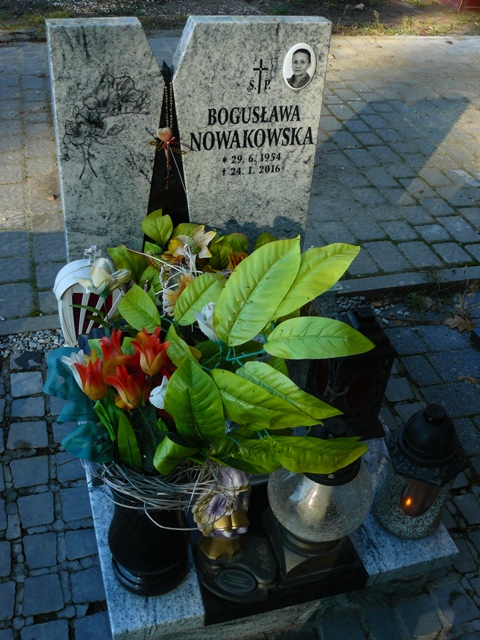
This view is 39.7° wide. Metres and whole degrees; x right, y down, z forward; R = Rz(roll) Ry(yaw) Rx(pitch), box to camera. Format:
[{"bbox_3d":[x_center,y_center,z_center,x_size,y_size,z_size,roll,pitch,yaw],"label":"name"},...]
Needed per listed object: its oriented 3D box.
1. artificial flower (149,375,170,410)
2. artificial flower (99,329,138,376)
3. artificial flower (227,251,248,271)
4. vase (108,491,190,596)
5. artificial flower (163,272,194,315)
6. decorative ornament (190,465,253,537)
[{"bbox_3d":[-0.125,0.114,1.060,0.048,0.060,0.048,-6,21,-7],"label":"artificial flower"},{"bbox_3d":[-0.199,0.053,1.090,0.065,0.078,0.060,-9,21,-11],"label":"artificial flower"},{"bbox_3d":[-0.003,-0.136,1.520,0.060,0.055,0.050,0,26,0],"label":"artificial flower"},{"bbox_3d":[-0.172,0.380,1.241,0.158,0.283,0.158,-7,40,-15],"label":"vase"},{"bbox_3d":[-0.129,-0.058,1.463,0.085,0.085,0.050,1,17,-5],"label":"artificial flower"},{"bbox_3d":[-0.037,0.345,1.265,0.100,0.115,0.075,-6,33,-16],"label":"decorative ornament"}]

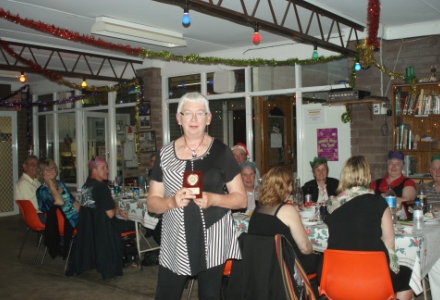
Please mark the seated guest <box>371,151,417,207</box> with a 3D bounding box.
[{"bbox_3d":[1.505,0.656,4.693,0.570,1.290,0.750,-1,1,28],"label":"seated guest"}]

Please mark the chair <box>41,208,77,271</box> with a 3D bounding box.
[{"bbox_3d":[-1.713,0.975,6.059,0.500,0.760,0.530,-1,1,43],"label":"chair"}]

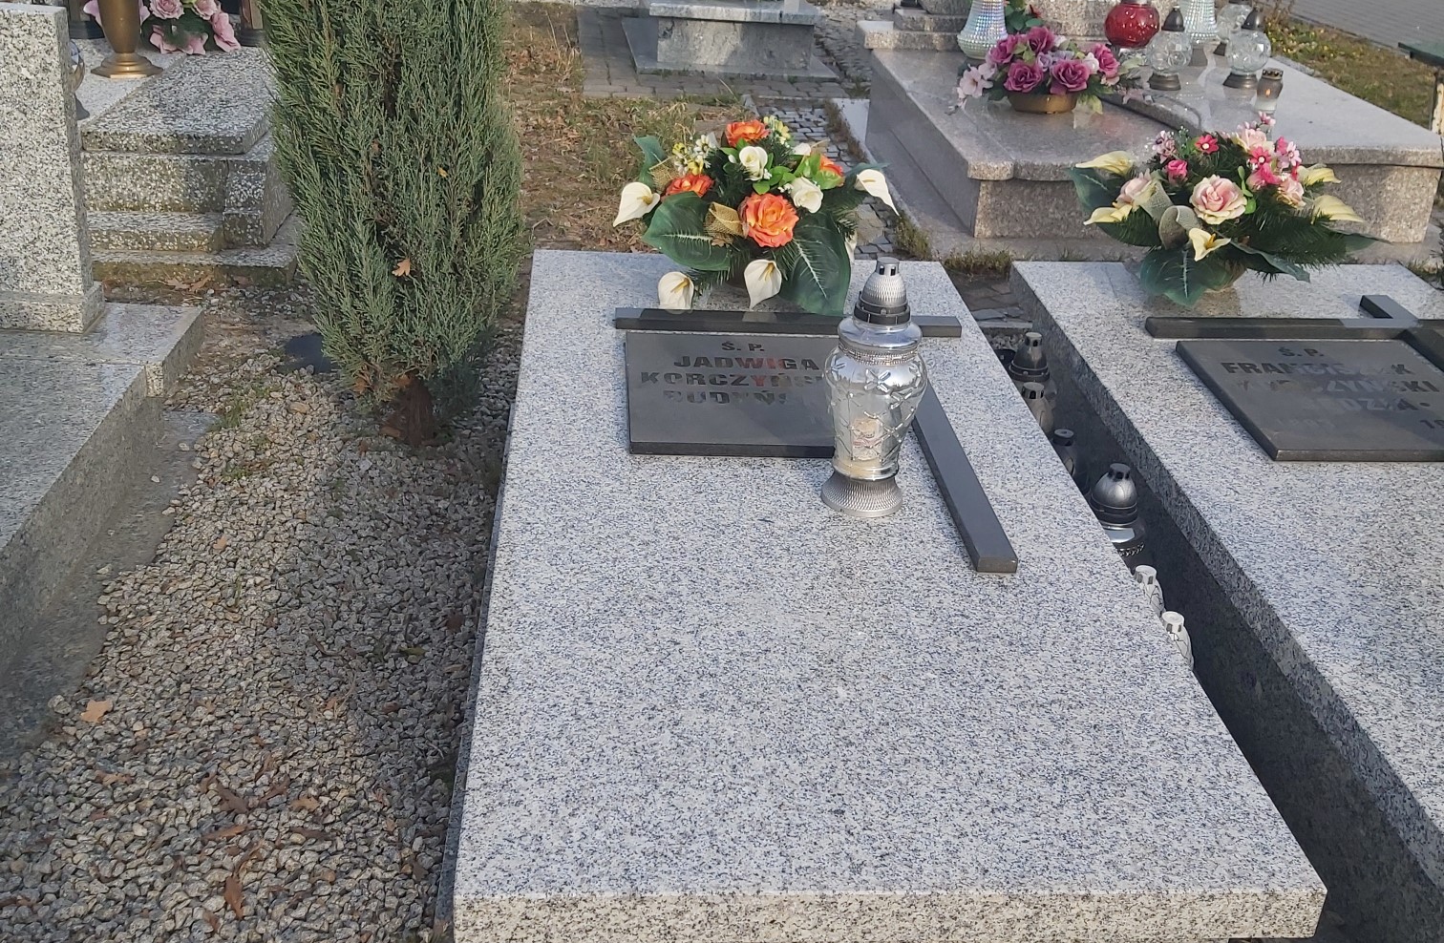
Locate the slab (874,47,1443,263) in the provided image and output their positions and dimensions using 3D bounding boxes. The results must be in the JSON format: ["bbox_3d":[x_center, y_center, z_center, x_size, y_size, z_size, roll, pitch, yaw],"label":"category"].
[{"bbox_3d":[1.529,-1.254,5.498,1.720,0.386,1.702,0,26,-8],"label":"slab"}]

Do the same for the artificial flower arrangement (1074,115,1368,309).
[{"bbox_3d":[1.065,-0.561,3.090,0.600,0.355,0.420,0,27,-6],"label":"artificial flower arrangement"}]

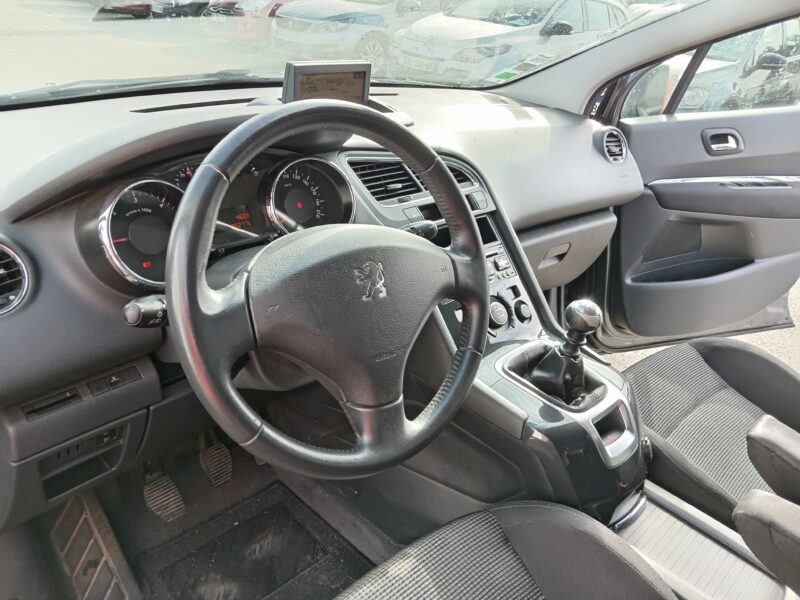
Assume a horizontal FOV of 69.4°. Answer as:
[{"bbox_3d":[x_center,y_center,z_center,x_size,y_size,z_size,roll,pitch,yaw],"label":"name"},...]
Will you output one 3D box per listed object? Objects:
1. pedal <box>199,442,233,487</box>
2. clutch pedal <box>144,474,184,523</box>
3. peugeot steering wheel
[{"bbox_3d":[-0.357,0.318,1.120,0.060,0.068,0.028,-22,9,-39],"label":"pedal"},{"bbox_3d":[-0.438,0.365,1.070,0.060,0.028,0.068,-22,79,-39],"label":"clutch pedal"},{"bbox_3d":[-0.050,-0.012,0.603,0.384,0.384,0.100,-15,7,-40],"label":"peugeot steering wheel"}]

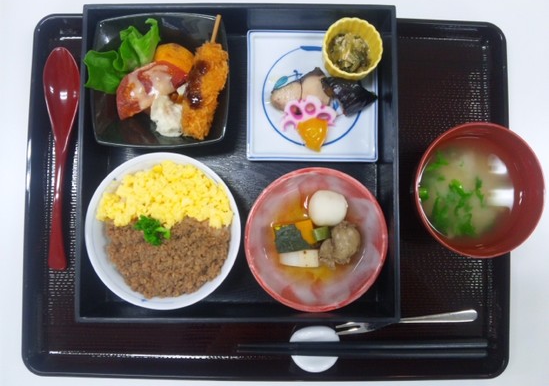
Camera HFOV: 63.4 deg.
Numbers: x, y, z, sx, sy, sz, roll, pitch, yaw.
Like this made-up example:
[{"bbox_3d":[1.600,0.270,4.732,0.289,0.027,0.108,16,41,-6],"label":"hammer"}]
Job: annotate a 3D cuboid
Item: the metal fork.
[{"bbox_3d":[0.119,0.116,0.394,0.130,0.014,0.013,-6,87,-1],"label":"metal fork"}]

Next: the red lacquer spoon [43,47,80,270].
[{"bbox_3d":[-0.191,-0.032,0.394,0.034,0.021,0.200,-1,87,-1],"label":"red lacquer spoon"}]

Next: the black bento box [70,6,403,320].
[{"bbox_3d":[-0.029,-0.025,0.381,0.256,0.053,0.256,0,87,-1],"label":"black bento box"}]

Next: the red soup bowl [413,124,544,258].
[{"bbox_3d":[0.159,-0.001,0.374,0.104,0.067,0.104,0,87,-1],"label":"red soup bowl"}]

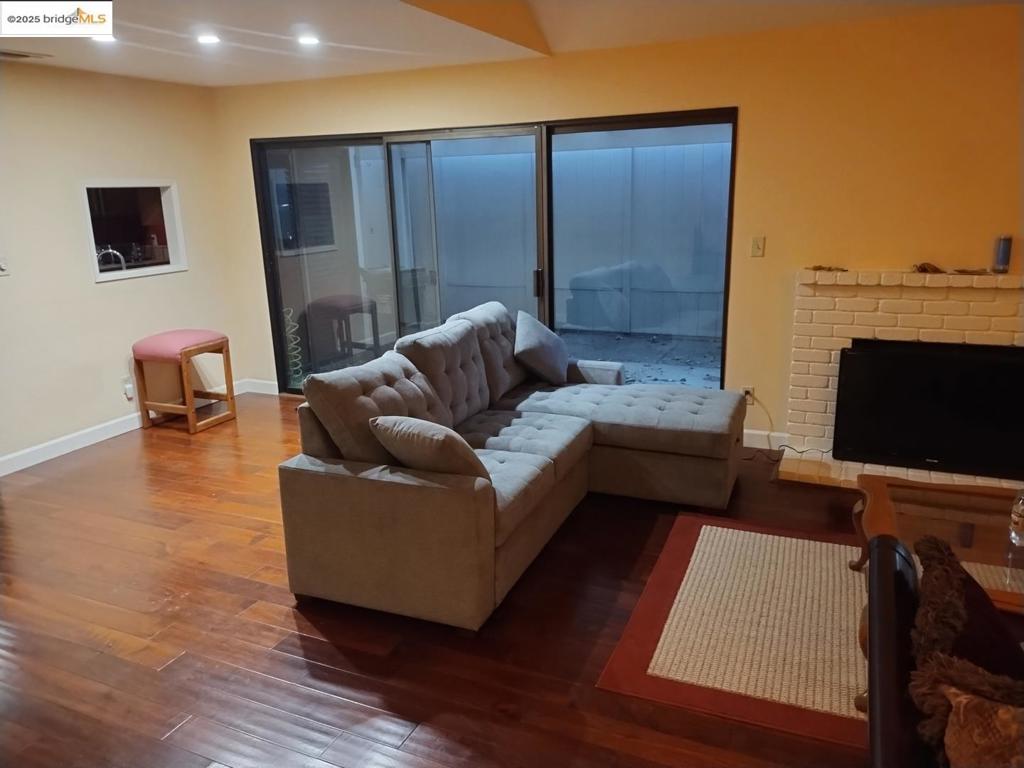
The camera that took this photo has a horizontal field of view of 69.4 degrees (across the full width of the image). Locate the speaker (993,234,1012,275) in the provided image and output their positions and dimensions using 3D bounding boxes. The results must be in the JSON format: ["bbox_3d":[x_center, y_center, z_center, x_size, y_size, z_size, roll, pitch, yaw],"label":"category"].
[{"bbox_3d":[2.526,-0.660,3.804,0.070,0.183,0.070,5,16,23],"label":"speaker"}]

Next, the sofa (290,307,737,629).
[{"bbox_3d":[0.209,0.248,3.591,1.570,0.950,2.070,4,16,21],"label":"sofa"}]

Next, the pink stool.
[{"bbox_3d":[-2.405,-0.044,5.441,0.480,0.700,0.420,6,17,25],"label":"pink stool"}]

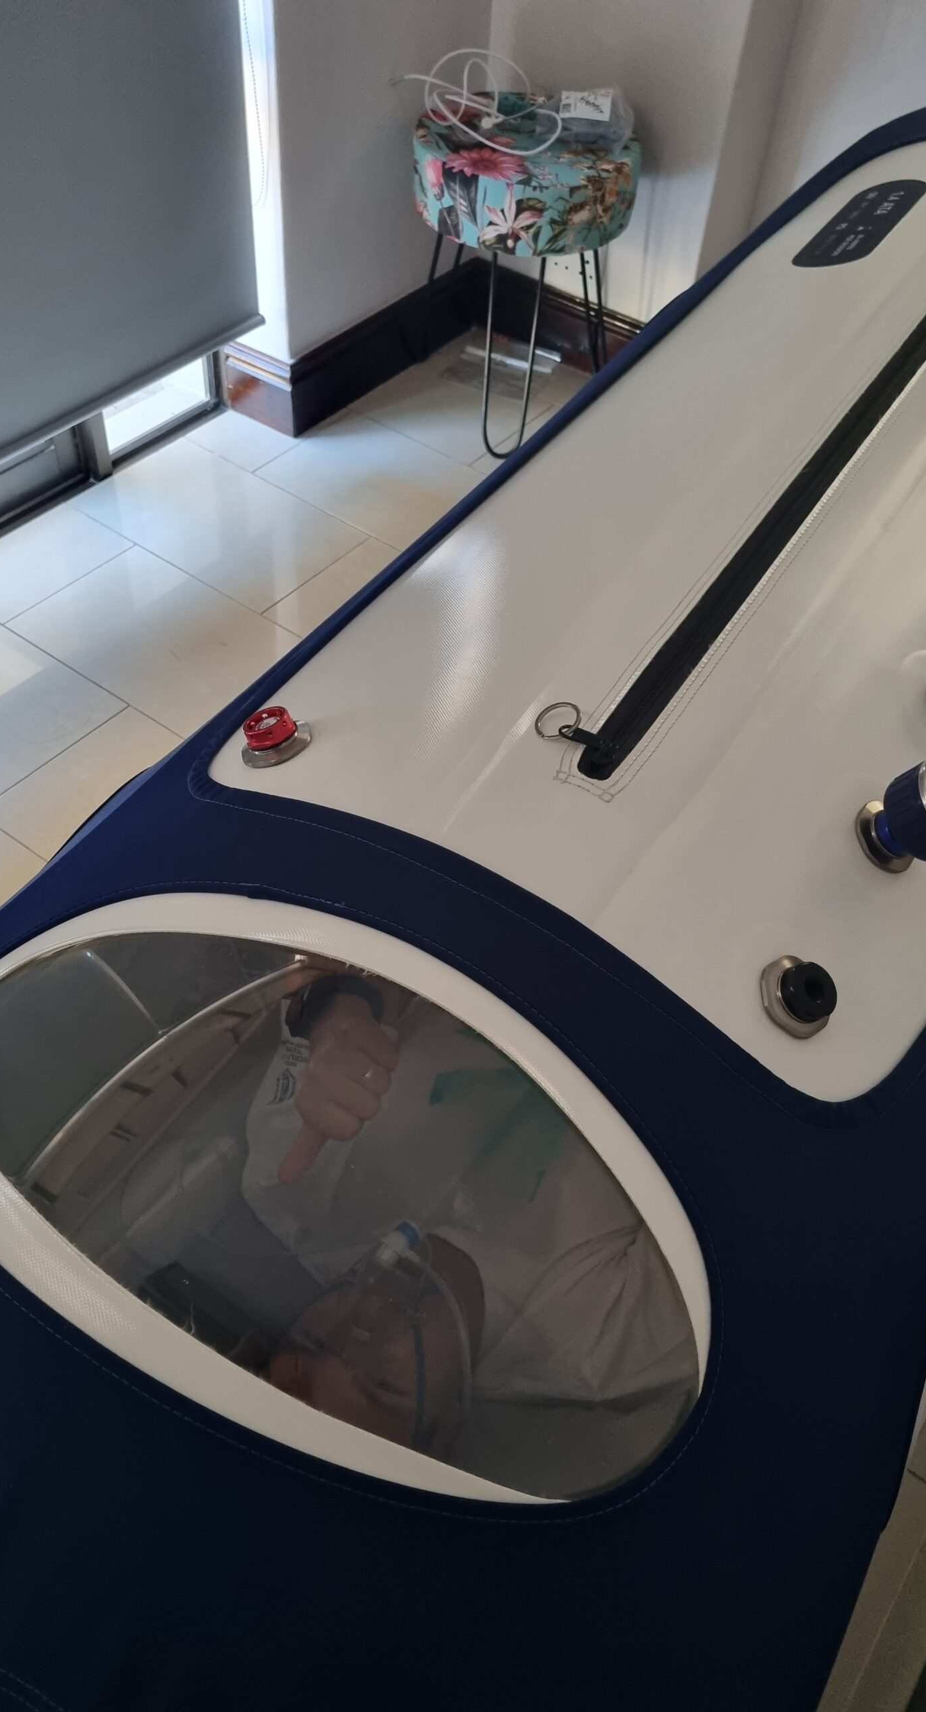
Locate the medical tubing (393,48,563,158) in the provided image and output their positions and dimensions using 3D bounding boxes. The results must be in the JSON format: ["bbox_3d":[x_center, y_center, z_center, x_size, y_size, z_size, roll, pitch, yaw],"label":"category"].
[{"bbox_3d":[0.027,-1.306,2.235,0.291,0.121,0.213,8,49,0],"label":"medical tubing"}]

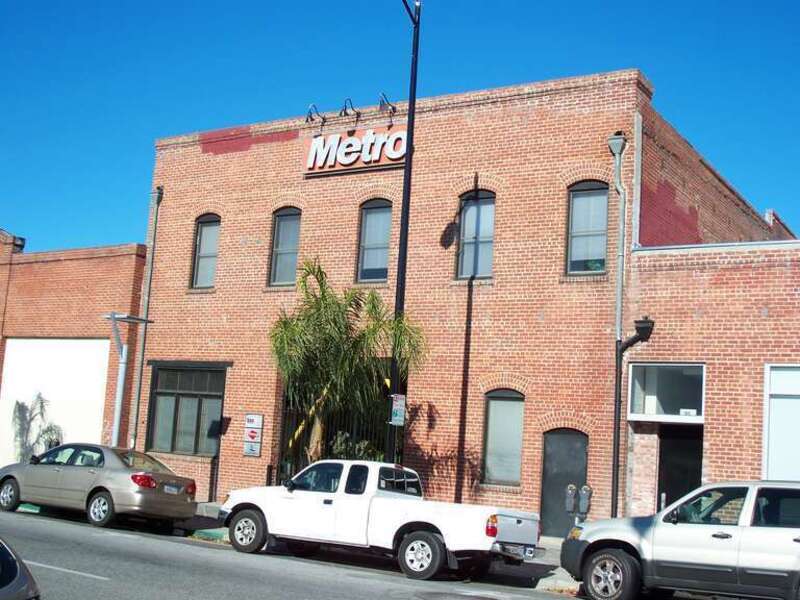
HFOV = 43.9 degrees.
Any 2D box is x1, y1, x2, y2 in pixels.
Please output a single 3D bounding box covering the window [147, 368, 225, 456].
[{"bbox_3d":[-5.179,2.674,24.061,2.443,2.080,0.150,-1,-9,32],"label":"window"}]

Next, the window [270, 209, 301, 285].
[{"bbox_3d":[-2.649,-1.242,23.199,0.834,1.851,0.150,-1,-9,32],"label":"window"}]

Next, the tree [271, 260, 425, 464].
[{"bbox_3d":[-1.031,1.753,17.223,2.760,4.883,2.700,-1,-9,32],"label":"tree"}]

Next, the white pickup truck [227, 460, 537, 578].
[{"bbox_3d":[-0.379,3.246,15.080,5.120,1.570,1.700,-1,-14,32],"label":"white pickup truck"}]

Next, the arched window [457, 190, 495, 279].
[{"bbox_3d":[1.603,-1.372,20.733,0.843,1.883,0.150,-1,-9,32],"label":"arched window"}]

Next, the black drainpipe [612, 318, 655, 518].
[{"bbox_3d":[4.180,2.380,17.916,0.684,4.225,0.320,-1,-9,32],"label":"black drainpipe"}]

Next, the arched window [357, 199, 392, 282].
[{"bbox_3d":[-0.557,-1.321,22.097,0.843,1.883,0.150,-1,-9,32],"label":"arched window"}]

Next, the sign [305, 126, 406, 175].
[{"bbox_3d":[-1.077,-3.384,22.570,2.945,0.993,0.200,-1,-9,32],"label":"sign"}]

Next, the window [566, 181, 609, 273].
[{"bbox_3d":[3.680,-1.420,19.421,0.825,1.883,0.150,-1,-9,32],"label":"window"}]

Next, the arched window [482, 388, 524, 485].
[{"bbox_3d":[2.052,2.676,19.512,0.850,1.858,0.150,-1,-9,32],"label":"arched window"}]

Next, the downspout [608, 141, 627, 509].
[{"bbox_3d":[4.001,0.730,18.616,0.373,8.011,0.240,-1,-9,32],"label":"downspout"}]

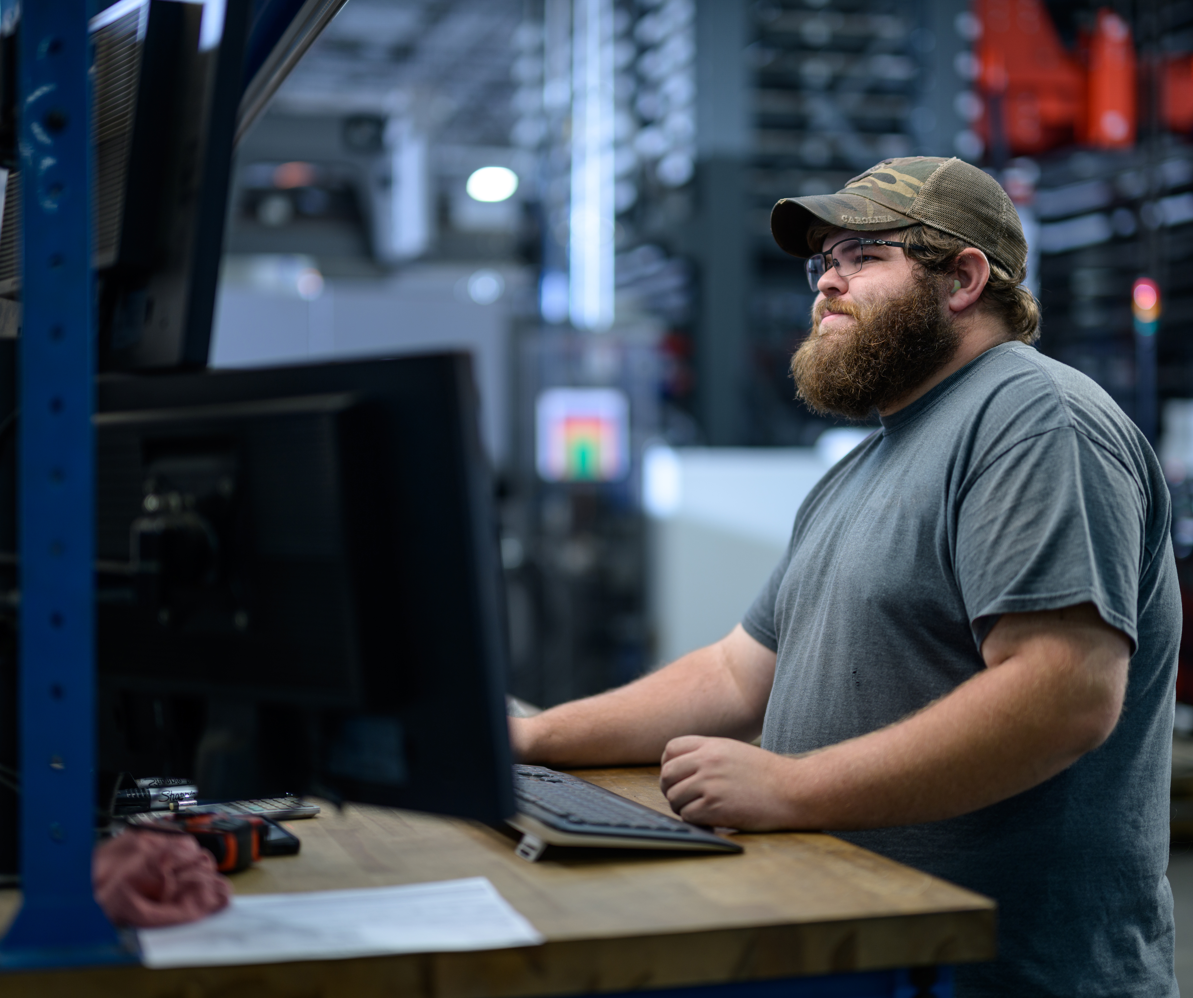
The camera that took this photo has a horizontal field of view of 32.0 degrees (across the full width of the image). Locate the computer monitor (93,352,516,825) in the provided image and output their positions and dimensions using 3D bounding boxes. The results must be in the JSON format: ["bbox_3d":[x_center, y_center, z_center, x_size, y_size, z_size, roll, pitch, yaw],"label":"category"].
[{"bbox_3d":[-0.287,0.068,1.580,0.545,0.325,0.056,0,7,43],"label":"computer monitor"}]

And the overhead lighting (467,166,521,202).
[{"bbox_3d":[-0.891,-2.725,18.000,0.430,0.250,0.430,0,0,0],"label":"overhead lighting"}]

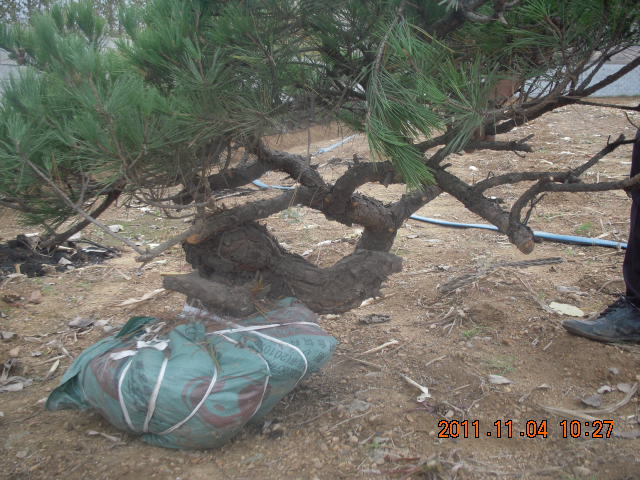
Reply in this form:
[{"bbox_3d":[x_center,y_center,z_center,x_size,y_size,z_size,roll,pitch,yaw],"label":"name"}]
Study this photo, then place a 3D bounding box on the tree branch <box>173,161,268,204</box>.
[{"bbox_3d":[-0.246,-0.141,1.720,0.240,0.065,0.075,-17,17,0],"label":"tree branch"}]

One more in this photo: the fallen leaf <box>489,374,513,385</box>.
[{"bbox_3d":[0.444,0.344,1.729,0.058,0.014,0.032,9,19,27],"label":"fallen leaf"}]

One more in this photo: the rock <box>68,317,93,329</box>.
[{"bbox_3d":[-0.630,0.217,1.848,0.058,0.022,0.036,0,18,0],"label":"rock"}]

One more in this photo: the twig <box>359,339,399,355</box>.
[{"bbox_3d":[0.160,0.290,1.904,0.130,0.016,0.018,-11,20,-32],"label":"twig"}]

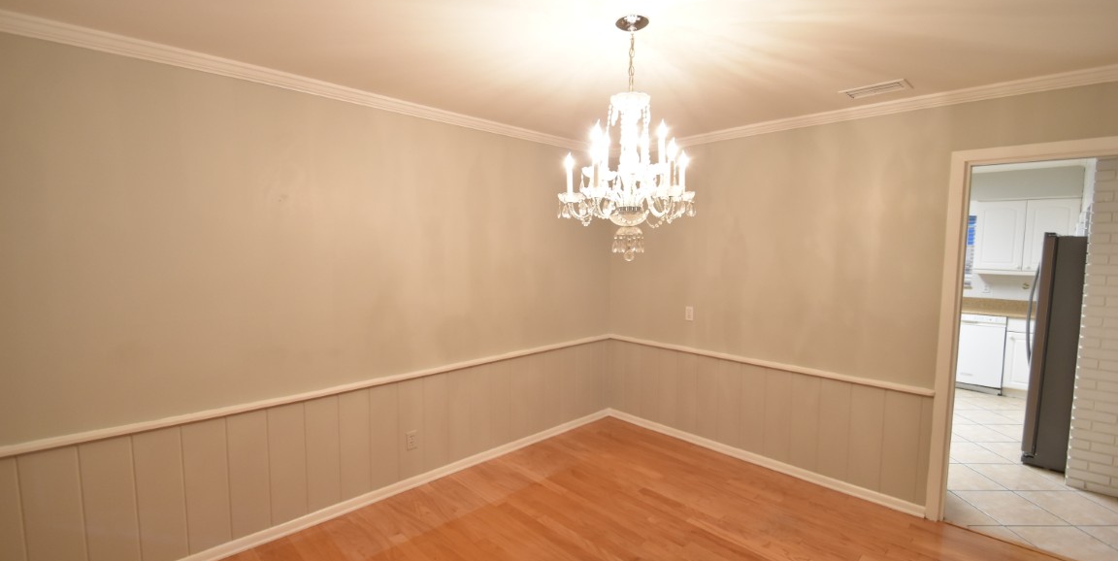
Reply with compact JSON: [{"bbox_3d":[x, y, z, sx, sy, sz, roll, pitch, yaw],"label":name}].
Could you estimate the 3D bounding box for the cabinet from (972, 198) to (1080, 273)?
[{"bbox_3d":[5.142,-0.476,5.113,0.340,0.810,0.810,-3,6,-44],"label":"cabinet"}]

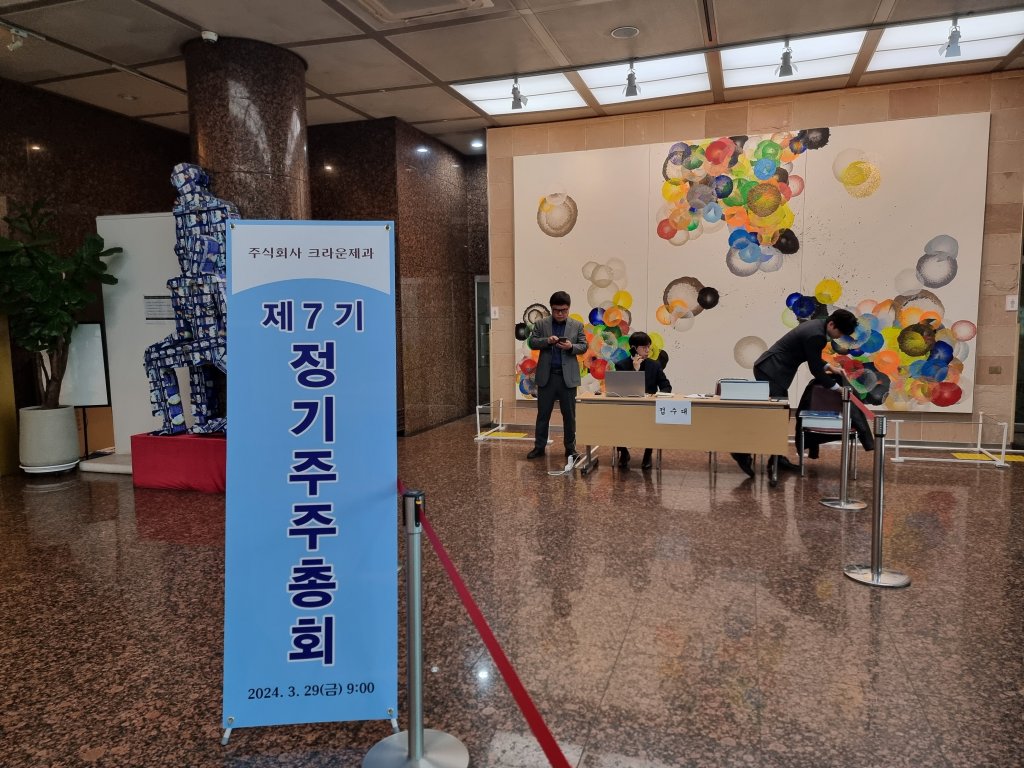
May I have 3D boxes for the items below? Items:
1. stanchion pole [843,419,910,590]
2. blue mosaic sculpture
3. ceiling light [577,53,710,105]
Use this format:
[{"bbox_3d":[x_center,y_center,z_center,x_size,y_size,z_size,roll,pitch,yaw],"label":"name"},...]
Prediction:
[{"bbox_3d":[2.017,0.624,3.893,0.330,0.900,0.330,1,6,20],"label":"stanchion pole"},{"bbox_3d":[-2.801,-0.804,6.632,0.900,2.440,1.050,2,6,27],"label":"blue mosaic sculpture"},{"bbox_3d":[1.445,-3.248,7.589,1.260,0.090,1.200,1,6,19],"label":"ceiling light"}]

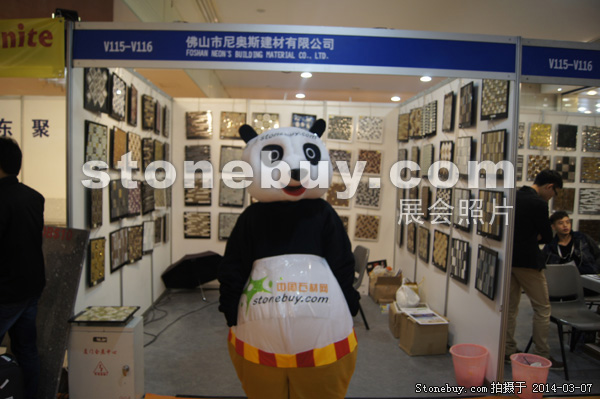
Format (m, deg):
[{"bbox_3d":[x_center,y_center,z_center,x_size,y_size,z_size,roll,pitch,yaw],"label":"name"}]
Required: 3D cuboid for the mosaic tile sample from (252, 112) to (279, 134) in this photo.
[{"bbox_3d":[-0.445,-0.943,5.865,0.337,0.350,0.030,1,3,-3],"label":"mosaic tile sample"}]

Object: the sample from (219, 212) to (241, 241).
[{"bbox_3d":[-0.890,0.361,5.910,0.335,0.355,0.030,1,3,-3],"label":"sample"}]

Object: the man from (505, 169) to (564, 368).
[{"bbox_3d":[1.956,0.557,3.730,0.550,1.650,0.470,1,3,-11],"label":"man"}]

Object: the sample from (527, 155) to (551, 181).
[{"bbox_3d":[3.248,-0.415,6.106,0.310,0.352,0.030,1,3,-3],"label":"sample"}]

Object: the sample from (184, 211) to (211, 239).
[{"bbox_3d":[-1.367,0.347,6.014,0.343,0.360,0.025,1,3,-3],"label":"sample"}]

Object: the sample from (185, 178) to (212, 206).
[{"bbox_3d":[-1.331,-0.088,5.900,0.335,0.345,0.030,1,3,-3],"label":"sample"}]

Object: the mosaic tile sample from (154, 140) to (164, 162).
[{"bbox_3d":[-1.579,-0.486,5.047,0.026,0.342,0.340,1,4,-3],"label":"mosaic tile sample"}]

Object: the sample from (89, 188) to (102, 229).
[{"bbox_3d":[-1.470,0.036,3.230,0.028,0.332,0.335,1,3,-12],"label":"sample"}]

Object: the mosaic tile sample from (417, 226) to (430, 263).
[{"bbox_3d":[1.355,0.482,4.871,0.025,0.357,0.338,1,3,-3],"label":"mosaic tile sample"}]

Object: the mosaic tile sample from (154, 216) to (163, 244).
[{"bbox_3d":[-1.642,0.359,5.205,0.022,0.330,0.334,1,3,-6],"label":"mosaic tile sample"}]

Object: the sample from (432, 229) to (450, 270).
[{"bbox_3d":[1.361,0.491,4.323,0.030,0.350,0.350,1,3,-3],"label":"sample"}]

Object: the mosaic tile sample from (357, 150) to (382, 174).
[{"bbox_3d":[0.923,-0.489,5.965,0.325,0.355,0.028,1,3,-4],"label":"mosaic tile sample"}]

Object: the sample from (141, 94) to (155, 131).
[{"bbox_3d":[-1.588,-0.903,4.721,0.025,0.357,0.338,1,3,1],"label":"sample"}]

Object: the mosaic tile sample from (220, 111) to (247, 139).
[{"bbox_3d":[-0.858,-0.952,5.841,0.330,0.351,0.030,1,3,-3],"label":"mosaic tile sample"}]

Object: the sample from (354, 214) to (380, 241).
[{"bbox_3d":[0.913,0.389,6.114,0.335,0.355,0.022,1,3,-4],"label":"sample"}]

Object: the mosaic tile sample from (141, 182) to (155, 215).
[{"bbox_3d":[-1.594,-0.024,4.746,0.030,0.345,0.335,1,3,-3],"label":"mosaic tile sample"}]

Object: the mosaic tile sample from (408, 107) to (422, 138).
[{"bbox_3d":[1.351,-0.877,5.210,0.022,0.346,0.338,1,3,-8],"label":"mosaic tile sample"}]

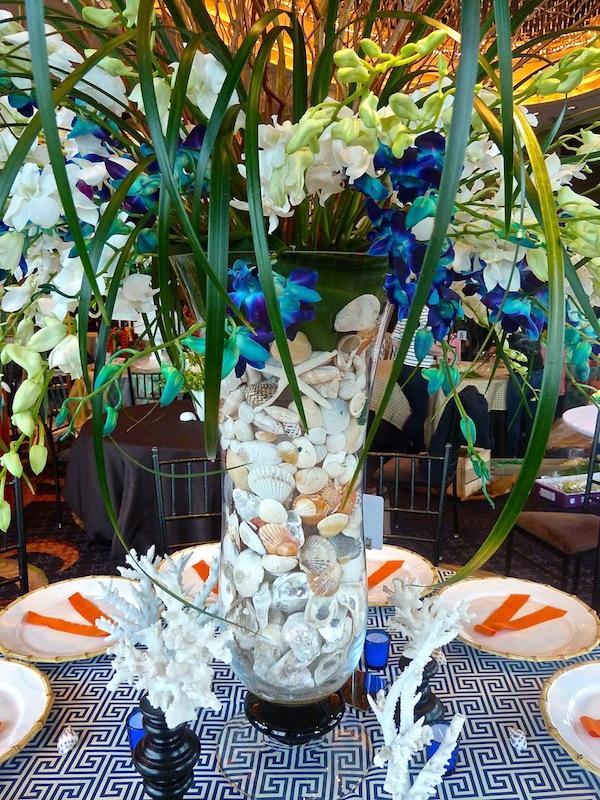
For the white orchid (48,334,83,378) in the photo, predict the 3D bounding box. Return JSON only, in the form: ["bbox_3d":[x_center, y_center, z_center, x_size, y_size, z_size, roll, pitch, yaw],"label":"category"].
[{"bbox_3d":[-0.243,-0.045,0.600,0.037,0.044,0.037,-8,12,-36],"label":"white orchid"}]

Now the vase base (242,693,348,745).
[{"bbox_3d":[-0.009,0.477,0.912,0.157,0.080,0.157,-1,10,-1],"label":"vase base"}]

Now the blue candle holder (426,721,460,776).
[{"bbox_3d":[0.217,0.527,0.872,0.051,0.059,0.051,2,10,15],"label":"blue candle holder"}]

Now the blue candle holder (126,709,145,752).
[{"bbox_3d":[-0.239,0.528,0.897,0.051,0.060,0.051,-4,10,-17],"label":"blue candle holder"}]

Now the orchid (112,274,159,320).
[{"bbox_3d":[-0.224,-0.145,0.800,0.064,0.062,0.045,-3,10,-14],"label":"orchid"}]

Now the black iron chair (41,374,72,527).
[{"bbox_3d":[-1.387,0.345,3.932,0.440,0.920,0.410,-1,10,0],"label":"black iron chair"}]

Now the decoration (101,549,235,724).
[{"bbox_3d":[-0.164,0.282,0.700,0.148,0.180,0.138,-3,10,-14],"label":"decoration"}]

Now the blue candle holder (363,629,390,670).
[{"bbox_3d":[0.151,0.485,1.120,0.051,0.059,0.051,1,10,8],"label":"blue candle holder"}]

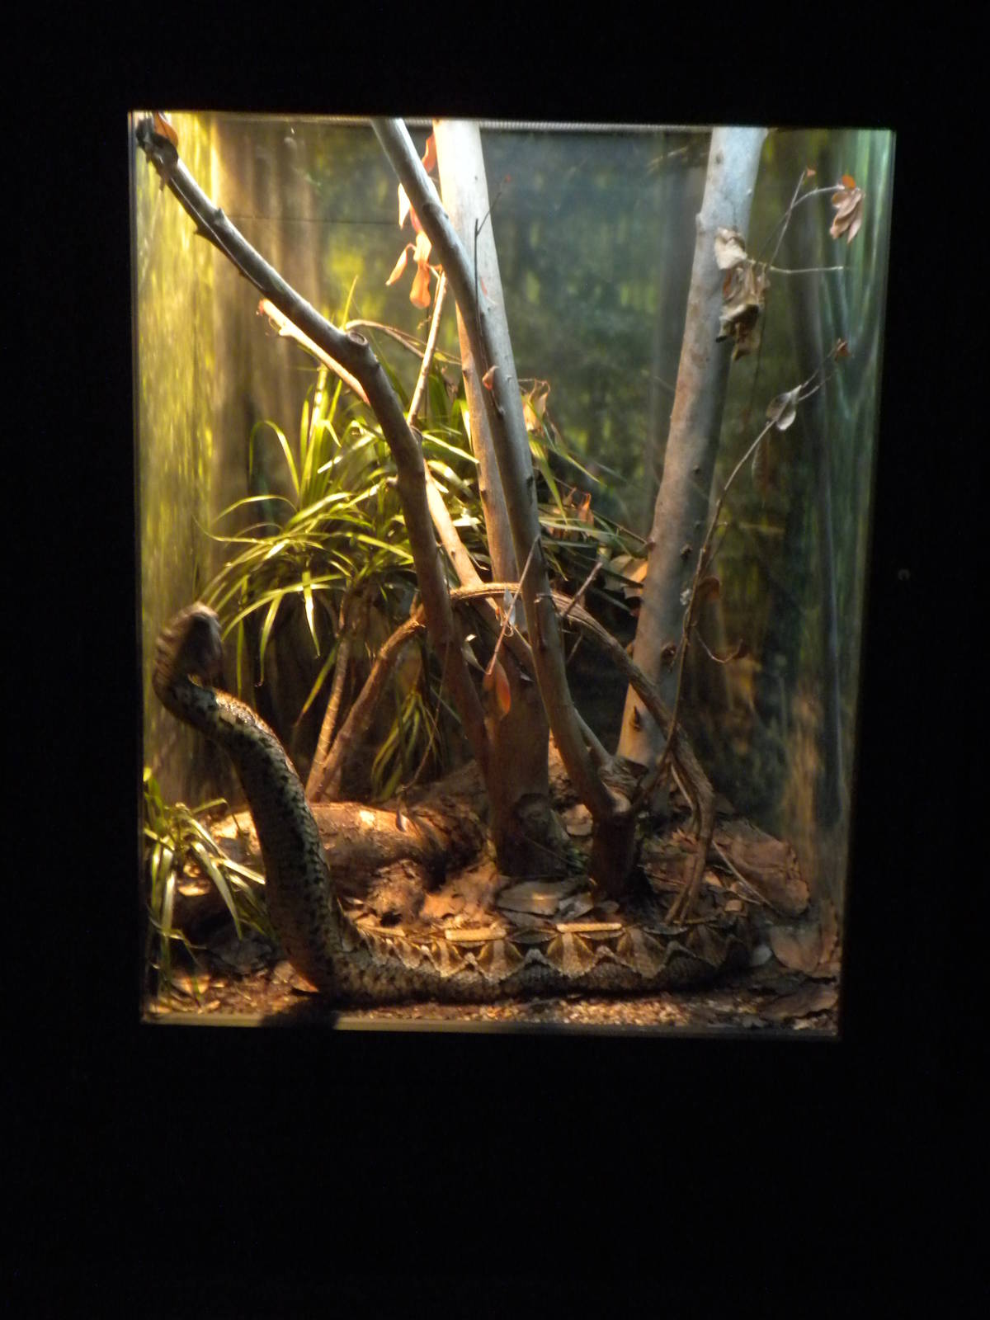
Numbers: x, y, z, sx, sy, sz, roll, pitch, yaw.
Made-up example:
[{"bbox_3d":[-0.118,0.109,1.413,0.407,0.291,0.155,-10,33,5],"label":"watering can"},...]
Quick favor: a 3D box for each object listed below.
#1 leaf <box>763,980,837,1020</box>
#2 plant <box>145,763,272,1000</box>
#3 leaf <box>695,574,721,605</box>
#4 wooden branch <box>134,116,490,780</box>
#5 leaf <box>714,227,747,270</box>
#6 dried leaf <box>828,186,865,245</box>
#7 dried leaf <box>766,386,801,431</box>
[{"bbox_3d":[0.329,0.367,2.131,0.080,0.028,0.060,1,11,0],"label":"leaf"},{"bbox_3d":[-0.324,0.244,2.151,0.159,0.236,0.170,1,11,0],"label":"plant"},{"bbox_3d":[0.247,-0.082,2.297,0.030,0.036,0.020,1,11,0],"label":"leaf"},{"bbox_3d":[-0.179,-0.197,2.128,0.382,0.730,0.290,1,11,0],"label":"wooden branch"},{"bbox_3d":[0.256,-0.447,2.153,0.036,0.046,0.030,1,11,0],"label":"leaf"},{"bbox_3d":[0.369,-0.466,2.077,0.037,0.063,0.030,1,11,0],"label":"dried leaf"},{"bbox_3d":[0.318,-0.277,2.187,0.037,0.050,0.025,1,11,0],"label":"dried leaf"}]

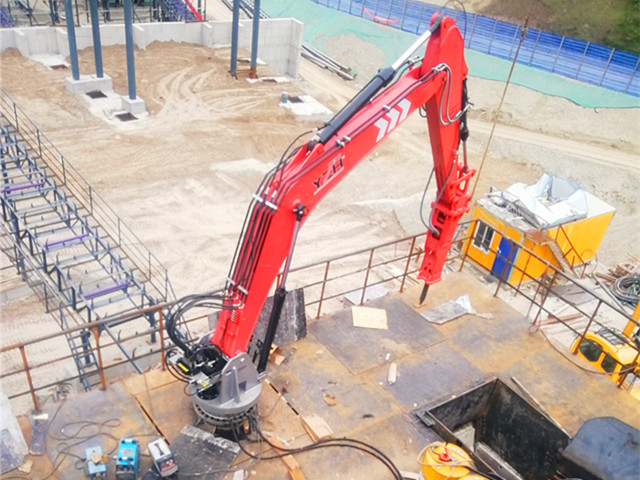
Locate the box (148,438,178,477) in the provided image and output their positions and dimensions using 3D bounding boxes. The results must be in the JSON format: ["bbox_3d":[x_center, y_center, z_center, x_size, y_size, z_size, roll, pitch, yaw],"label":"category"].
[{"bbox_3d":[-1.935,2.670,6.130,0.200,0.310,0.330,-18,40,-35],"label":"box"}]

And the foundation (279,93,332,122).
[{"bbox_3d":[-1.409,-10.170,39.016,3.050,0.620,4.300,-12,36,-28],"label":"foundation"}]

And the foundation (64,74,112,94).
[{"bbox_3d":[-17.876,-12.130,38.803,2.965,0.783,1.585,-20,41,-37],"label":"foundation"}]

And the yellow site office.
[{"bbox_3d":[10.211,-0.380,23.446,6.172,2.800,2.820,-12,37,-28],"label":"yellow site office"}]

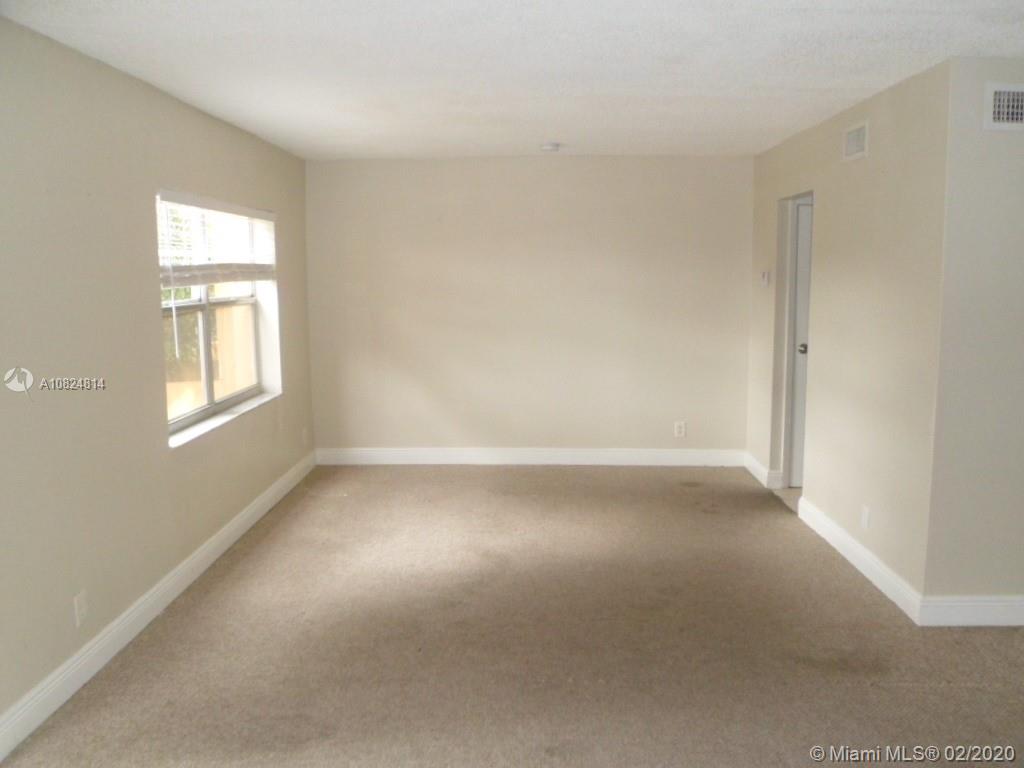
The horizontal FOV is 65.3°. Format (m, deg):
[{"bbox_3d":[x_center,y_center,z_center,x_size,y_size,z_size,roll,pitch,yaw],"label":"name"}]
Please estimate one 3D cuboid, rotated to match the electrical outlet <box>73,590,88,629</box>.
[{"bbox_3d":[-1.660,0.867,3.084,0.010,0.118,0.073,0,8,1],"label":"electrical outlet"}]

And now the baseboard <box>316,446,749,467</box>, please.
[{"bbox_3d":[0.143,0.587,6.423,3.455,0.133,0.018,0,8,1],"label":"baseboard"}]

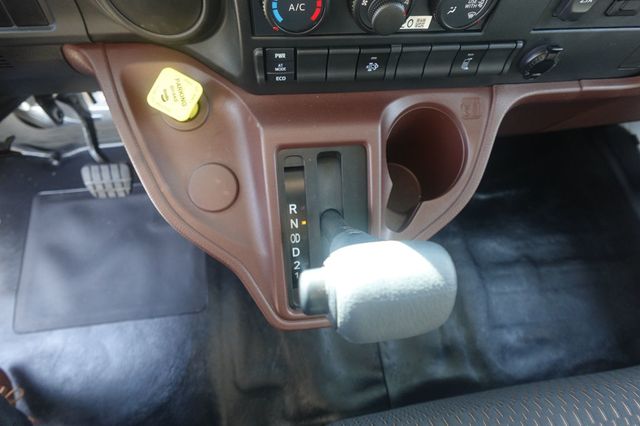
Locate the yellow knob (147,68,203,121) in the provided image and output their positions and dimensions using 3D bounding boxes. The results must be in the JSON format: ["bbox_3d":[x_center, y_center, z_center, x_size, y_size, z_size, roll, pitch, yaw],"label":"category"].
[{"bbox_3d":[-0.146,-0.118,0.369,0.047,0.035,0.044,31,90,-6],"label":"yellow knob"}]

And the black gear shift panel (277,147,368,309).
[{"bbox_3d":[0.006,0.017,0.370,0.090,0.018,0.166,-5,101,-8],"label":"black gear shift panel"}]

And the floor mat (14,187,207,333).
[{"bbox_3d":[-0.438,0.080,0.777,0.370,0.012,0.311,-5,68,-8],"label":"floor mat"}]

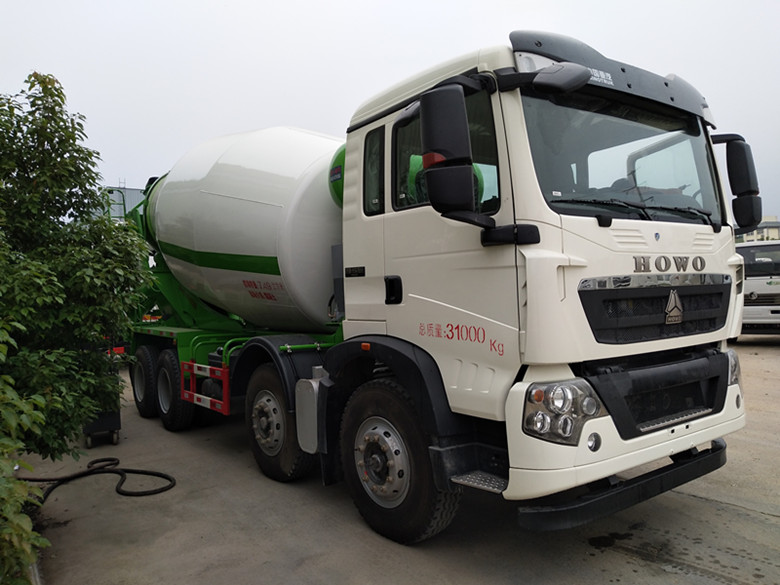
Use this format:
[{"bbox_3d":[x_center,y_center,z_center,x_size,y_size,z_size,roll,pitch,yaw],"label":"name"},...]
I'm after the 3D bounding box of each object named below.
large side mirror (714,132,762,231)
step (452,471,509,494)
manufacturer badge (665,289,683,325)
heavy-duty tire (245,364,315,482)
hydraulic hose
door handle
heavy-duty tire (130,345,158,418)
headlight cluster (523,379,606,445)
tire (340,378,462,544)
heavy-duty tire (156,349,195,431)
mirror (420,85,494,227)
[{"bbox_3d":[2.644,-0.796,4.404,0.342,0.703,0.201,-1,-1,-36],"label":"large side mirror"},{"bbox_3d":[0.565,1.073,3.309,0.241,0.045,0.412,-1,-1,-36],"label":"step"},{"bbox_3d":[1.687,0.084,3.483,0.166,0.216,0.030,-1,-1,-36],"label":"manufacturer badge"},{"bbox_3d":[-1.013,1.191,5.461,0.301,1.080,1.085,-1,-1,-36],"label":"heavy-duty tire"},{"bbox_3d":[-2.751,1.743,5.437,1.658,0.080,1.055,-3,-1,40],"label":"hydraulic hose"},{"bbox_3d":[0.029,-0.014,3.800,0.050,0.186,0.171,-1,-1,-36],"label":"door handle"},{"bbox_3d":[-3.660,1.341,8.900,0.301,1.080,1.085,-1,-1,-36],"label":"heavy-duty tire"},{"bbox_3d":[0.915,0.634,3.048,0.502,0.362,0.221,-1,-1,-31],"label":"headlight cluster"},{"bbox_3d":[0.044,1.130,4.022,0.301,1.080,1.085,-1,-1,-36],"label":"tire"},{"bbox_3d":[-2.876,1.296,7.833,0.301,1.080,1.085,-1,-1,-36],"label":"heavy-duty tire"},{"bbox_3d":[0.346,-0.685,2.985,0.332,0.673,0.201,-1,-1,-36],"label":"mirror"}]

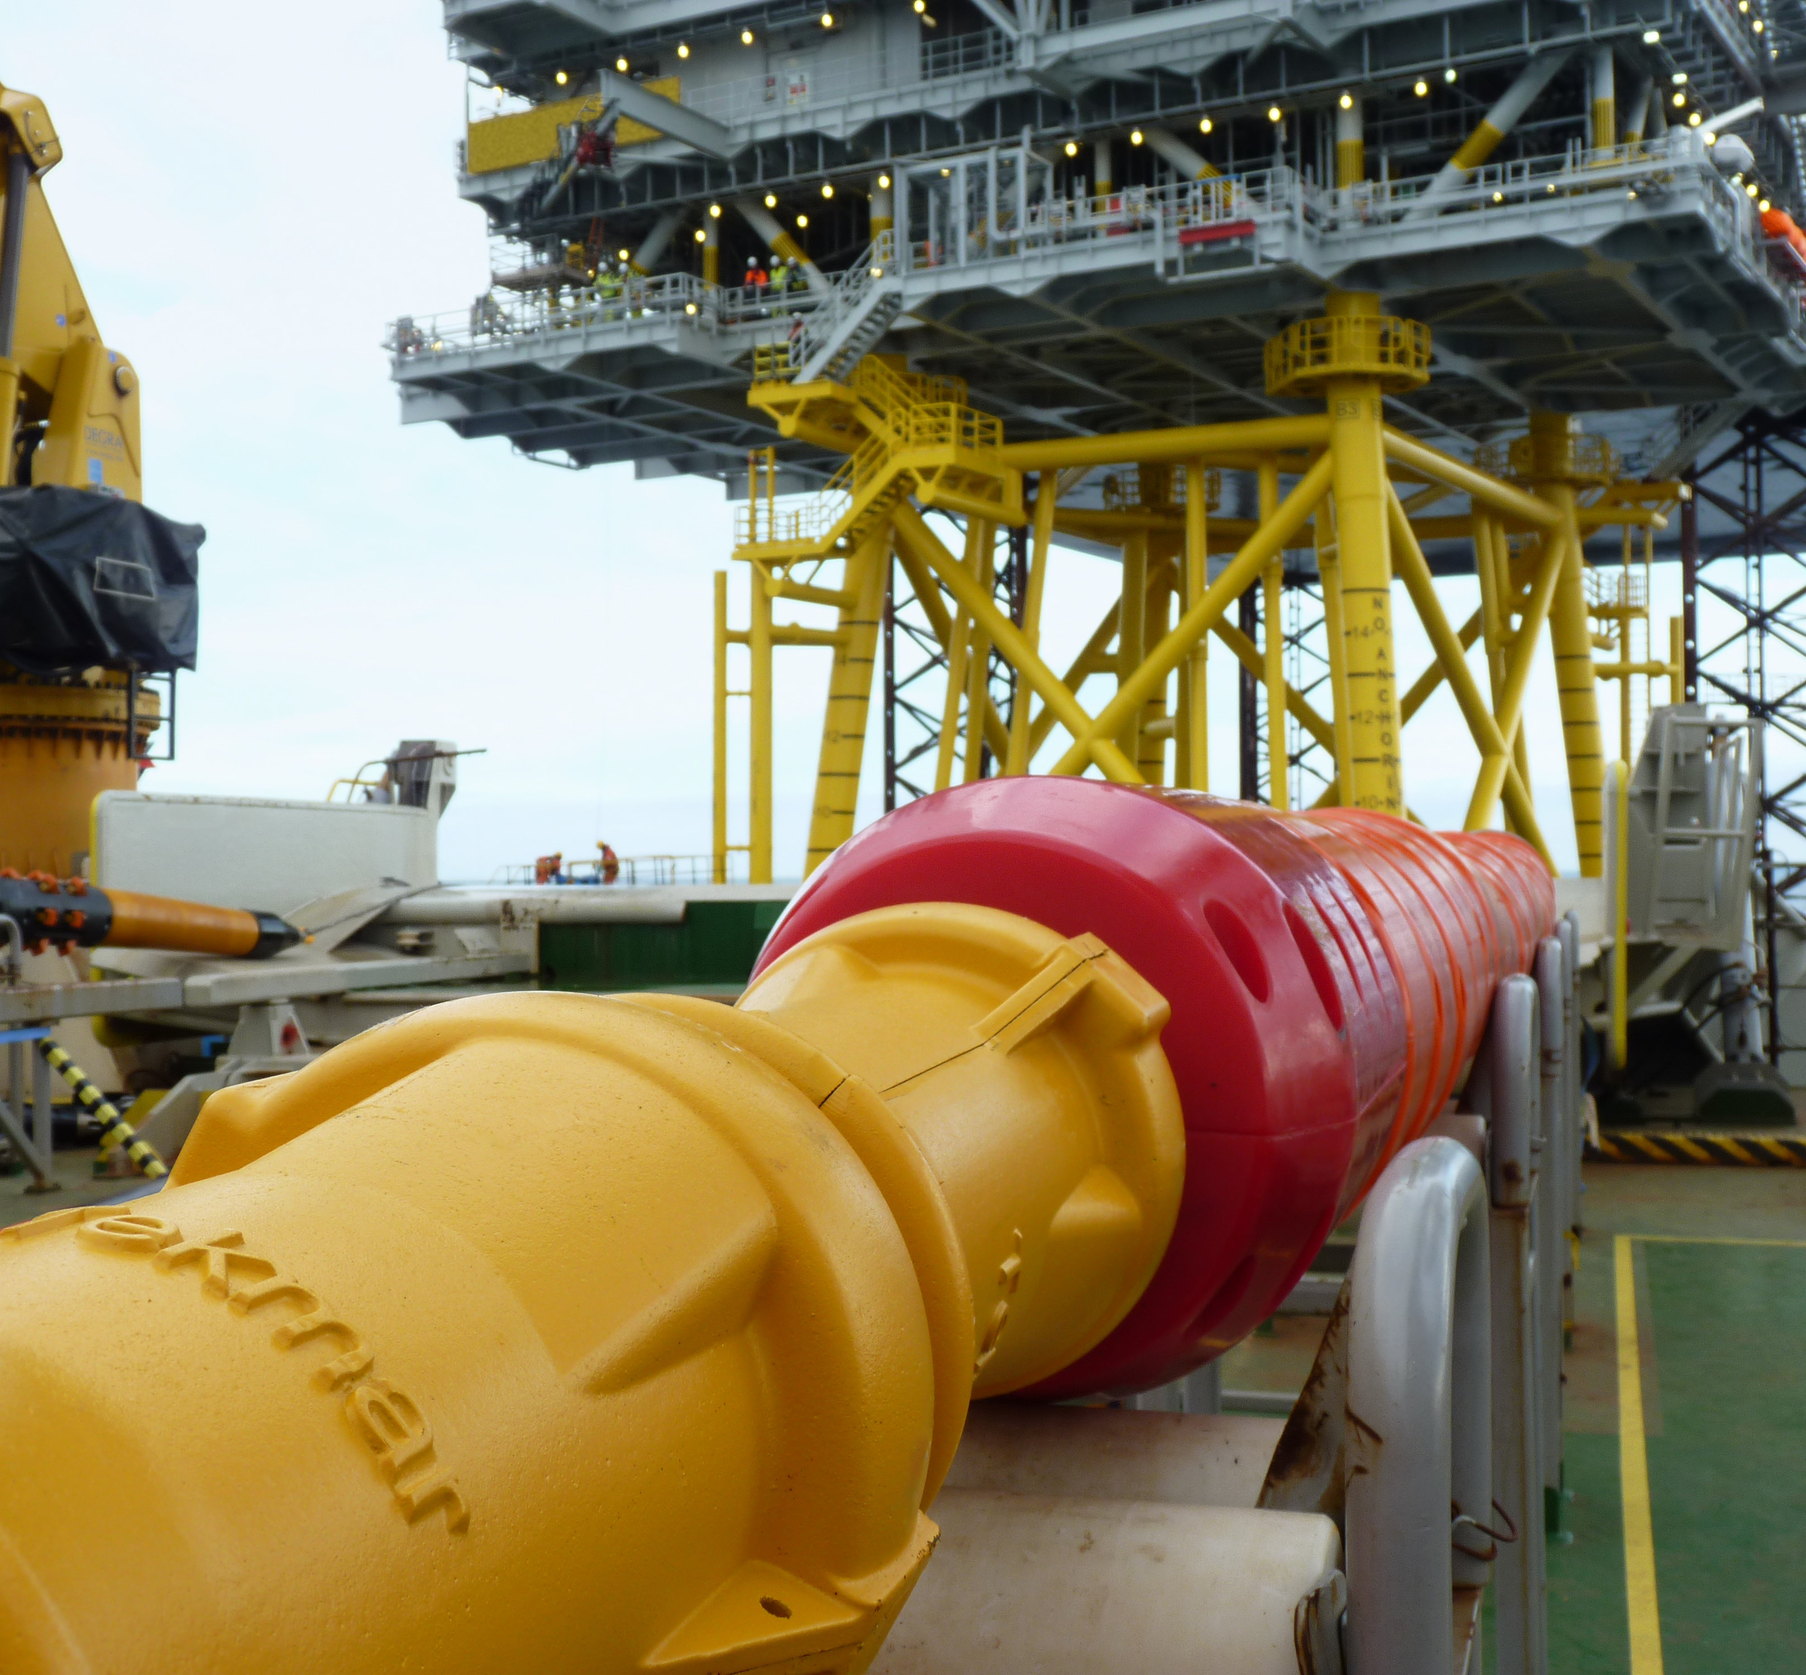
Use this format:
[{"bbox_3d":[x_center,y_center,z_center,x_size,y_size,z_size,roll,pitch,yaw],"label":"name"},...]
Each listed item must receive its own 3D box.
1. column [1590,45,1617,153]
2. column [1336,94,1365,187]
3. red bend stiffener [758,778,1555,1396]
[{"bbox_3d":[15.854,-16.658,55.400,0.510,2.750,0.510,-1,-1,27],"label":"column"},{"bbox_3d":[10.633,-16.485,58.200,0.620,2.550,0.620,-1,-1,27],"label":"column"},{"bbox_3d":[0.672,0.179,3.612,0.410,0.410,4.420,-1,-1,16],"label":"red bend stiffener"}]

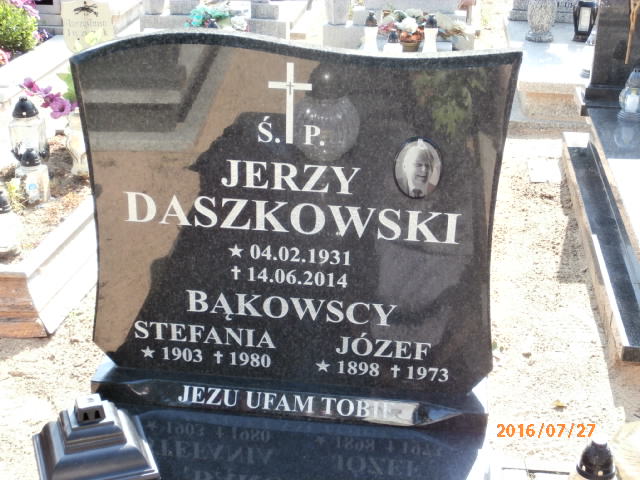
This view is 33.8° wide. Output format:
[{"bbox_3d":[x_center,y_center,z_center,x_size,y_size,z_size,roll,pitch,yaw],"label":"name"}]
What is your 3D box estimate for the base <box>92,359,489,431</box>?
[{"bbox_3d":[-0.058,0.293,2.177,0.800,0.042,0.180,4,27,5],"label":"base"}]

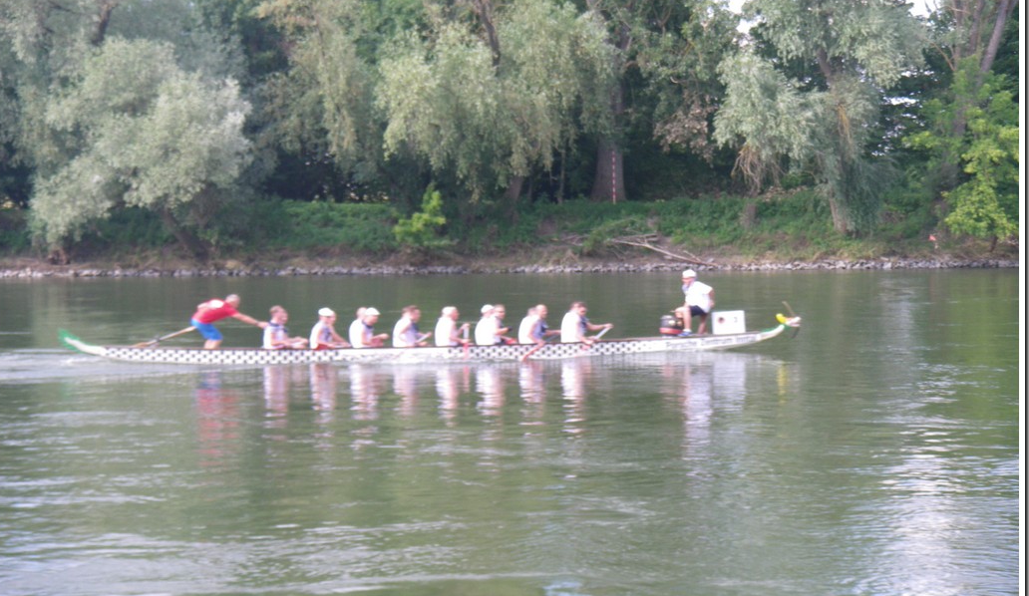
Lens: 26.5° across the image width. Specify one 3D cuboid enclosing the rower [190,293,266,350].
[{"bbox_3d":[-5.280,0.543,40.250,1.400,1.240,0.580,-1,2,-9],"label":"rower"}]

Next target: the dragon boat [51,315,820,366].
[{"bbox_3d":[-1.564,0.805,40.500,13.750,1.020,1.180,-1,2,-4],"label":"dragon boat"}]

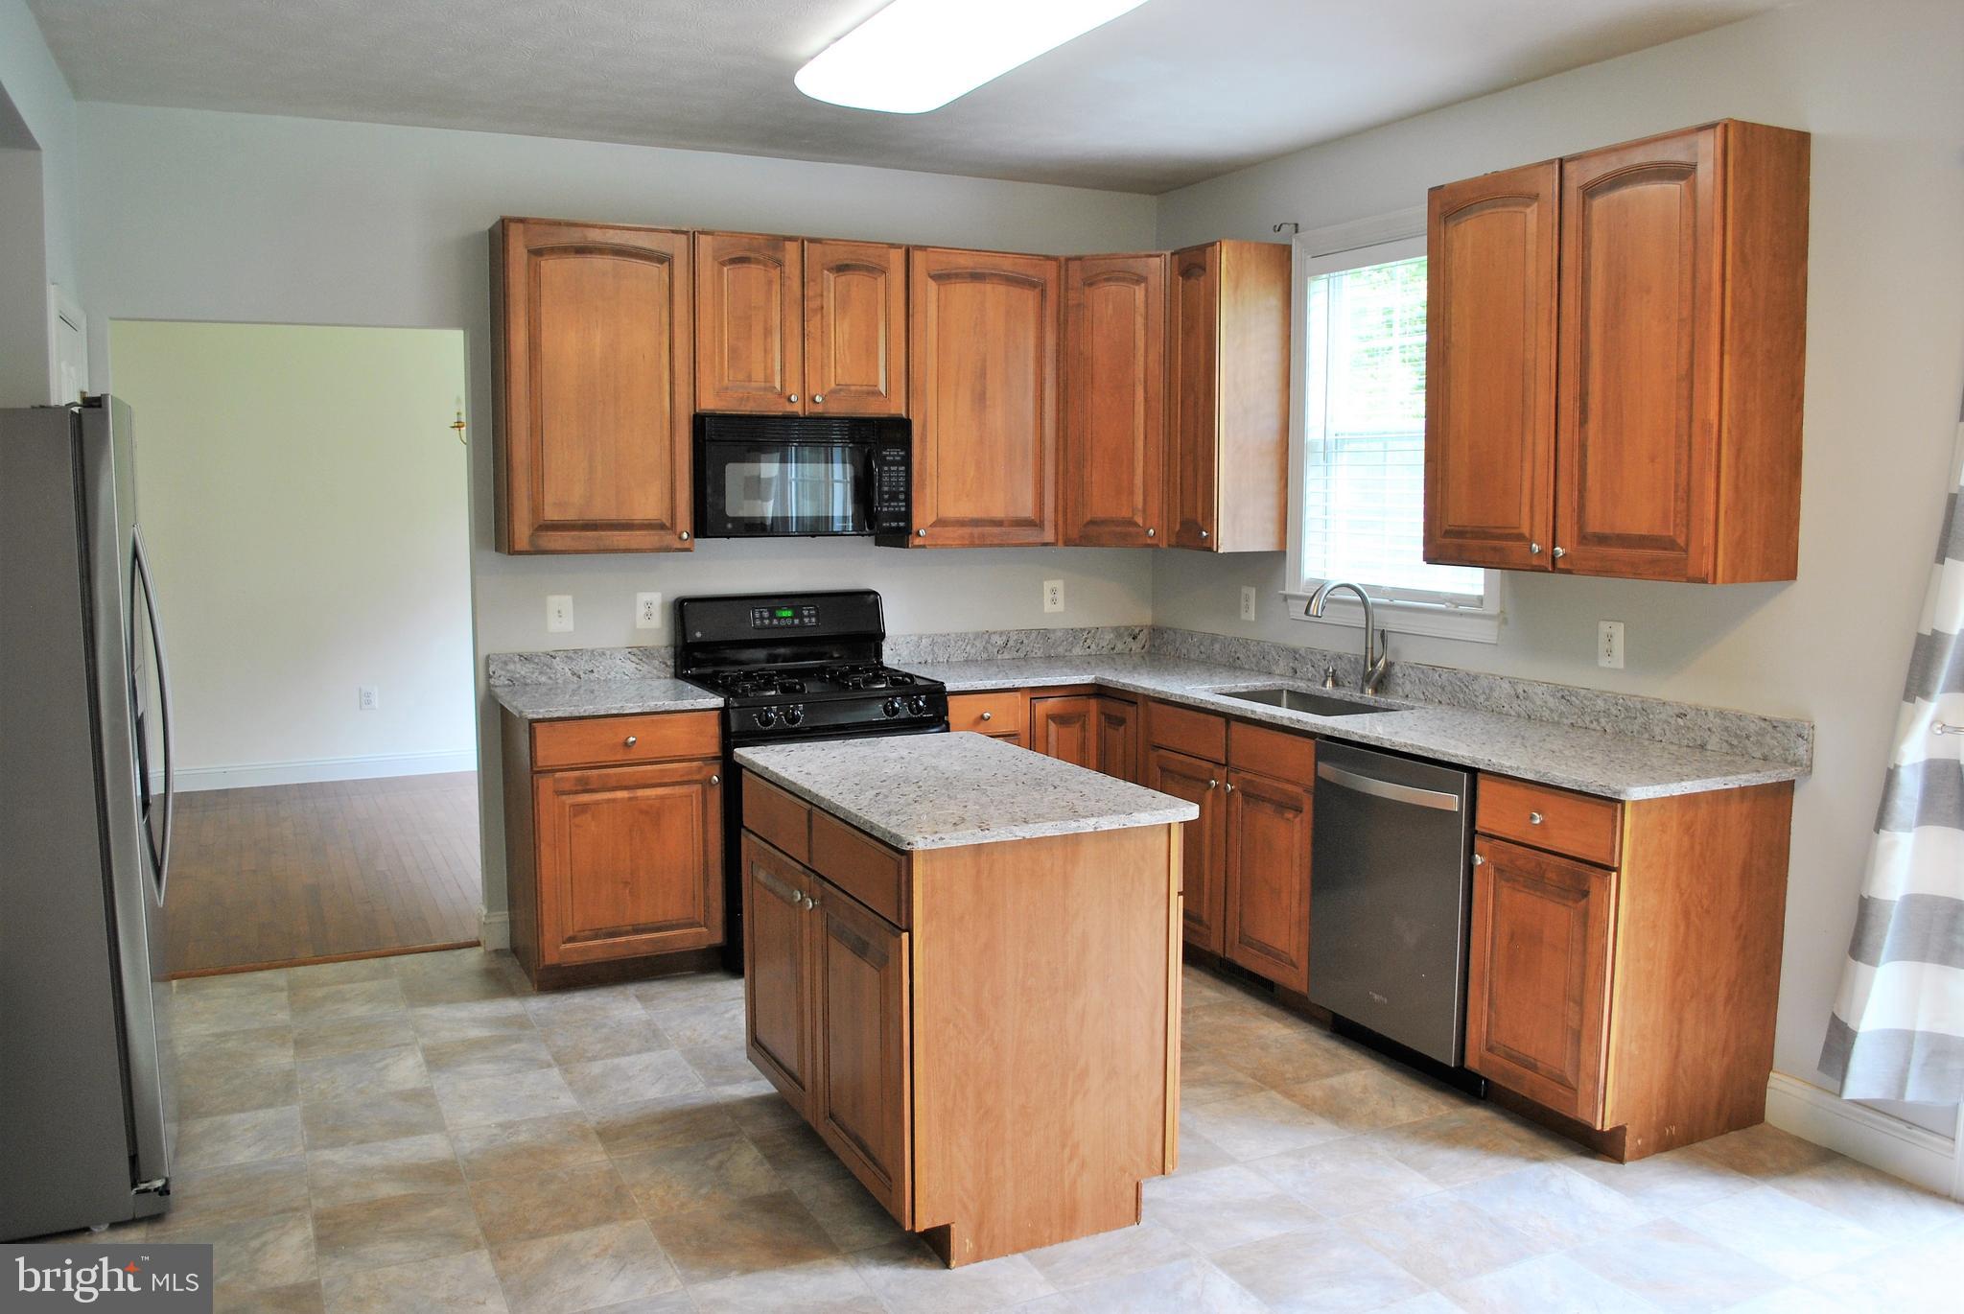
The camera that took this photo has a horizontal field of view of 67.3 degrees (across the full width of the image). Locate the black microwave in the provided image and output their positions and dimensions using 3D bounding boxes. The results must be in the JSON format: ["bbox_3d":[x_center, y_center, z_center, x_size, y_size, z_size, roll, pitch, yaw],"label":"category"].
[{"bbox_3d":[-0.656,-0.629,5.173,0.759,0.405,0.387,-3,7,-26],"label":"black microwave"}]

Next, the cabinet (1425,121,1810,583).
[{"bbox_3d":[1.612,-0.749,3.850,0.327,1.052,0.932,-3,7,-26],"label":"cabinet"}]

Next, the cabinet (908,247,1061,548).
[{"bbox_3d":[-0.045,-0.940,5.467,0.622,1.064,0.325,-3,7,-26],"label":"cabinet"}]

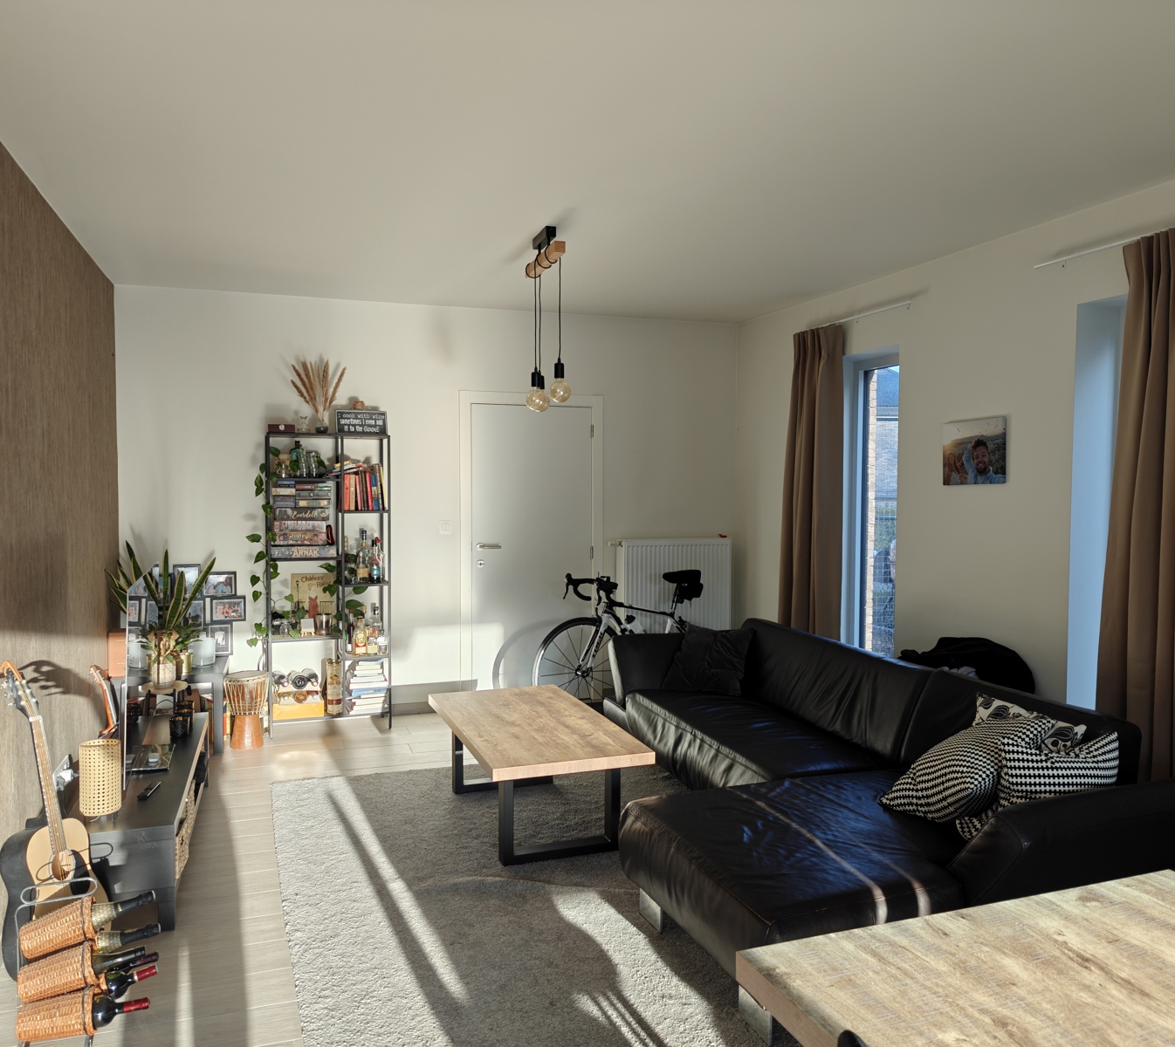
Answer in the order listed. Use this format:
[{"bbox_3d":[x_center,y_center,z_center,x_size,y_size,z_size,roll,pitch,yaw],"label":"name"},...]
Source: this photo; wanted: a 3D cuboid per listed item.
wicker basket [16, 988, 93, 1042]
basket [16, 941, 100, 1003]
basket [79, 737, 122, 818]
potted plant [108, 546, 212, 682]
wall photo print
[{"bbox_3d":[-1.374,1.273,2.400,0.185,0.112,0.115,-4,4,-19],"label":"wicker basket"},{"bbox_3d":[-1.370,1.161,2.400,0.185,0.112,0.115,-8,5,-19],"label":"basket"},{"bbox_3d":[-1.663,0.868,3.168,0.132,0.236,0.132,-1,3,-19],"label":"basket"},{"bbox_3d":[-2.306,0.494,5.035,0.510,0.740,0.440,-1,3,-19],"label":"potted plant"},{"bbox_3d":[1.830,-0.334,4.378,0.025,0.305,0.410,-1,3,-19],"label":"wall photo print"}]

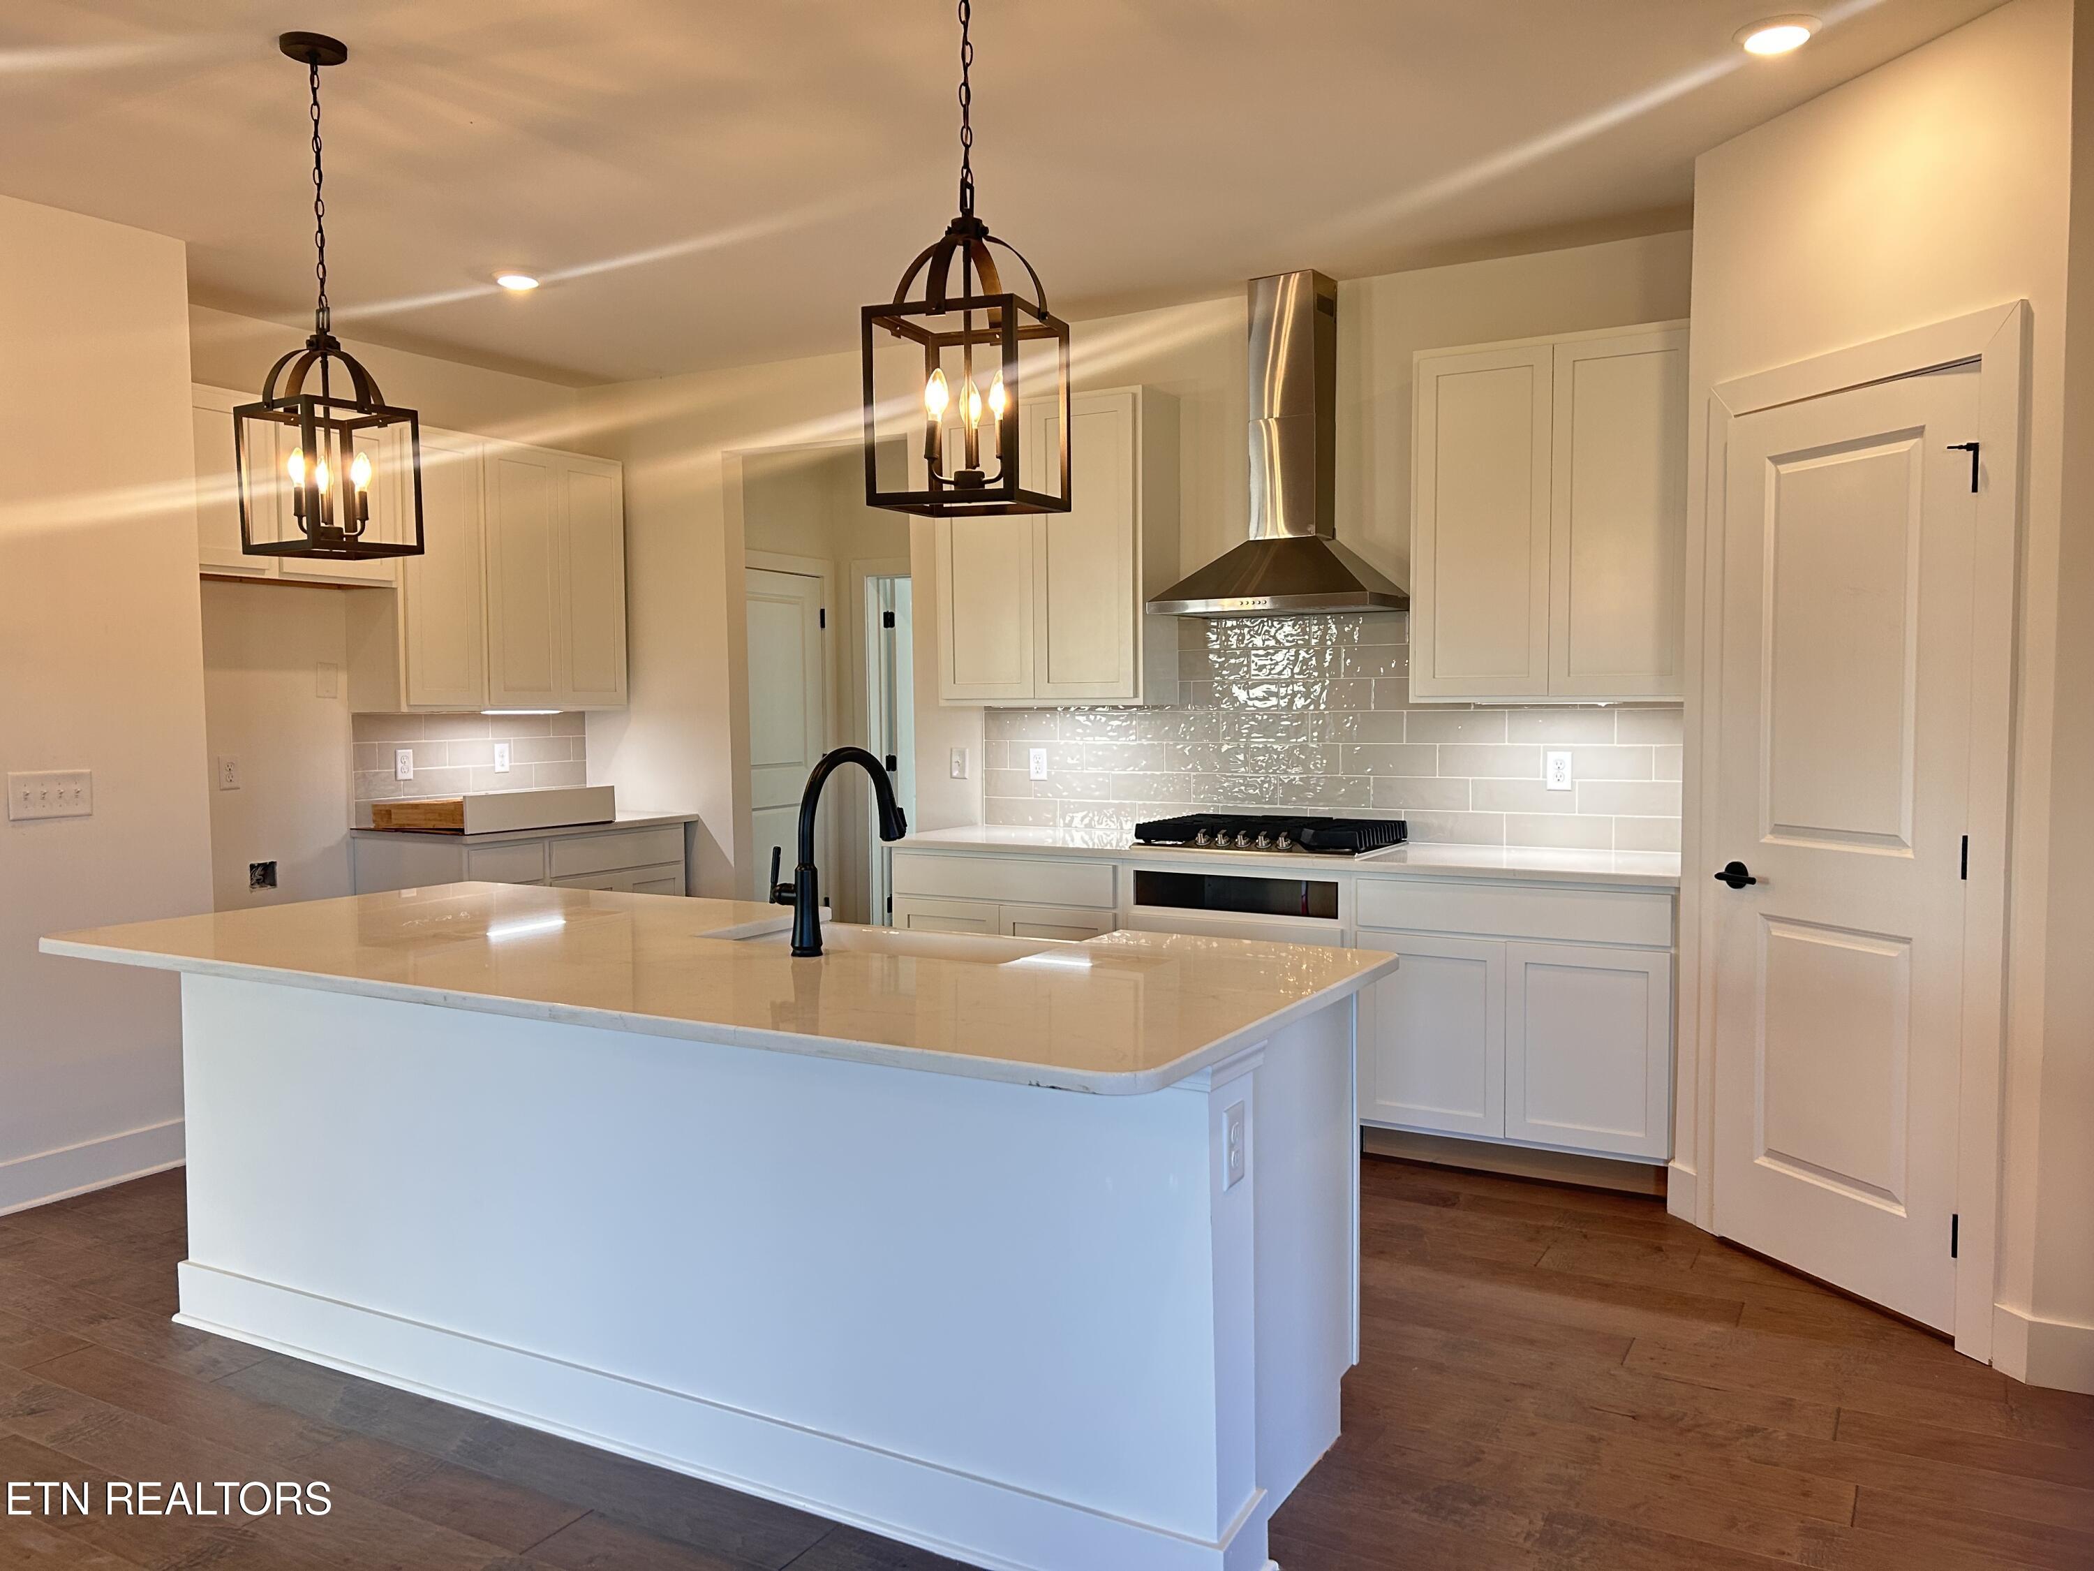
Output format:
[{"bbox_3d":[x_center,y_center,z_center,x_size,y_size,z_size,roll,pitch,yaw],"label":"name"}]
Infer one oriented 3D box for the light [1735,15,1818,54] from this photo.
[{"bbox_3d":[1.526,-1.565,3.290,0.190,0.030,0.190,1,4,30],"label":"light"}]

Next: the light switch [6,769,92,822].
[{"bbox_3d":[-2.767,0.026,4.383,0.014,0.133,0.222,1,4,29],"label":"light switch"}]

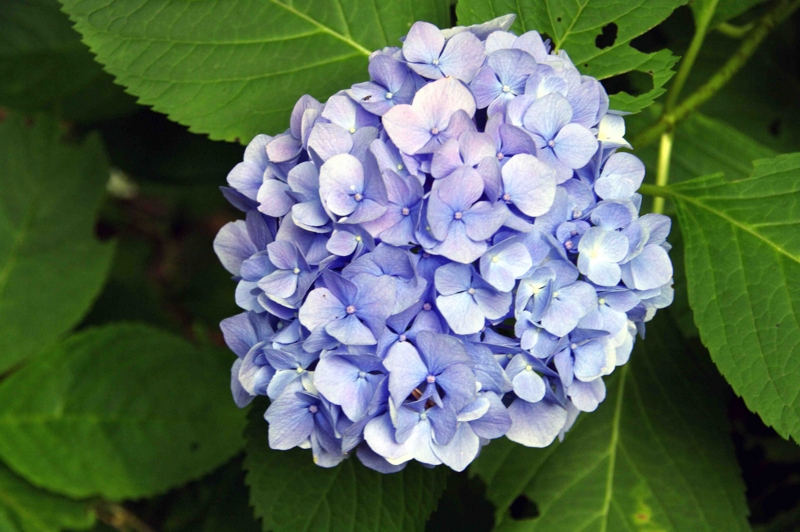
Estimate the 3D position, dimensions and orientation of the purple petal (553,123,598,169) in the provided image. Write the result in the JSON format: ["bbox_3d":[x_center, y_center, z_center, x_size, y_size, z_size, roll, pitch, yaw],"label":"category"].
[{"bbox_3d":[0.059,-0.041,0.789,0.016,0.006,0.016,0,84,-18],"label":"purple petal"}]

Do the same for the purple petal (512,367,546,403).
[{"bbox_3d":[0.044,0.040,0.788,0.012,0.012,0.006,0,9,-6],"label":"purple petal"}]

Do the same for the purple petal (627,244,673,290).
[{"bbox_3d":[0.095,0.001,0.886,0.018,0.018,0.005,5,3,-24],"label":"purple petal"}]

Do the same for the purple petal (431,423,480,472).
[{"bbox_3d":[0.019,0.062,0.802,0.017,0.018,0.006,0,17,-6],"label":"purple petal"}]

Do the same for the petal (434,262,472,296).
[{"bbox_3d":[0.021,0.005,0.892,0.015,0.013,0.005,11,-2,6],"label":"petal"}]

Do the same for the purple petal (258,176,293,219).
[{"bbox_3d":[-0.047,-0.025,0.876,0.016,0.005,0.015,-12,80,19],"label":"purple petal"}]

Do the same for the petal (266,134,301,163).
[{"bbox_3d":[-0.044,-0.045,0.890,0.015,0.006,0.013,-14,62,16],"label":"petal"}]

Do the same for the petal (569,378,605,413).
[{"bbox_3d":[0.071,0.049,0.886,0.015,0.017,0.006,-11,27,-14],"label":"petal"}]

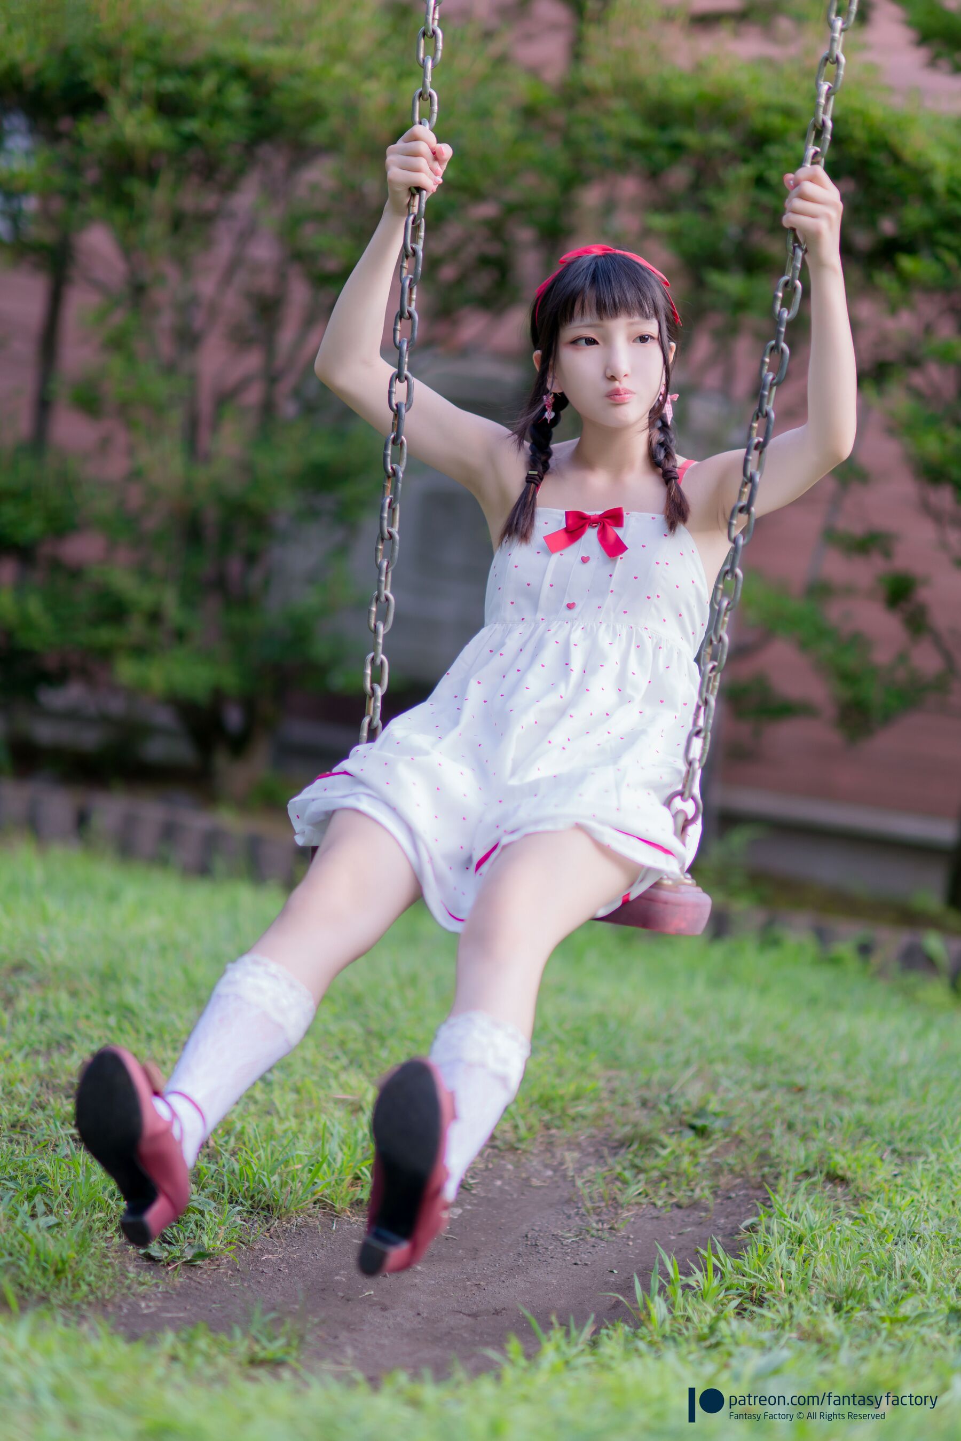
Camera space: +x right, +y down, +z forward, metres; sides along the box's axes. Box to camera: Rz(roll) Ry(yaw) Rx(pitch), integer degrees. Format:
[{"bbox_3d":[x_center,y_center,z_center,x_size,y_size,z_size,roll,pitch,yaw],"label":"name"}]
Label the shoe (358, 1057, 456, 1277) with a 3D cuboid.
[{"bbox_3d":[-0.063,0.439,3.456,0.084,0.249,0.130,18,17,17],"label":"shoe"}]

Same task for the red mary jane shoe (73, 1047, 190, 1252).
[{"bbox_3d":[-0.341,0.400,3.433,0.084,0.245,0.130,2,29,18],"label":"red mary jane shoe"}]

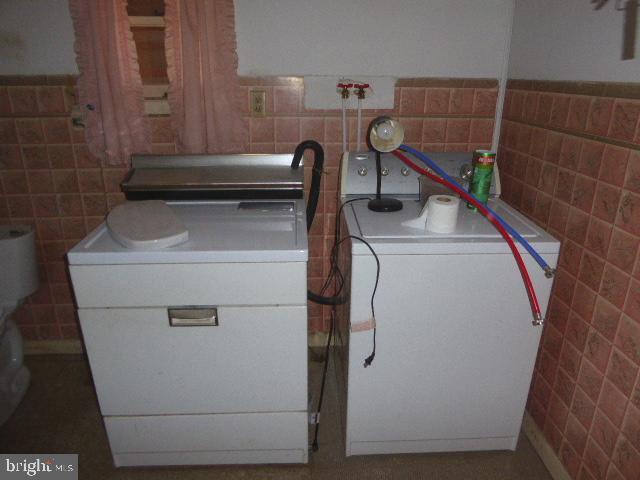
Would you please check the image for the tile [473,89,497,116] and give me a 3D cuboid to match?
[{"bbox_3d":[0.759,-0.638,2.035,0.109,0.109,0.010,-1,20,-4],"label":"tile"}]

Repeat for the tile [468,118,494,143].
[{"bbox_3d":[0.763,-0.509,2.083,0.109,0.109,0.010,-1,20,-4],"label":"tile"}]

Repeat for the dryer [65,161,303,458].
[{"bbox_3d":[-0.425,0.241,1.820,0.737,1.060,0.693,-1,20,-3],"label":"dryer"}]

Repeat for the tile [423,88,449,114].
[{"bbox_3d":[0.535,-0.633,2.021,0.109,0.109,0.010,-1,20,-4],"label":"tile"}]

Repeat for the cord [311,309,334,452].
[{"bbox_3d":[0.010,0.576,1.907,0.100,0.370,0.380,-1,20,-4],"label":"cord"}]

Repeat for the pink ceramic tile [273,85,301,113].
[{"bbox_3d":[-0.142,-0.623,1.976,0.109,0.109,0.010,-1,20,-4],"label":"pink ceramic tile"}]

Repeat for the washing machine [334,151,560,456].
[{"bbox_3d":[0.427,0.227,1.867,0.689,1.066,0.663,0,20,-2],"label":"washing machine"}]

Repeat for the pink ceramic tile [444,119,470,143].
[{"bbox_3d":[0.648,-0.510,2.075,0.109,0.109,0.010,-1,20,-4],"label":"pink ceramic tile"}]

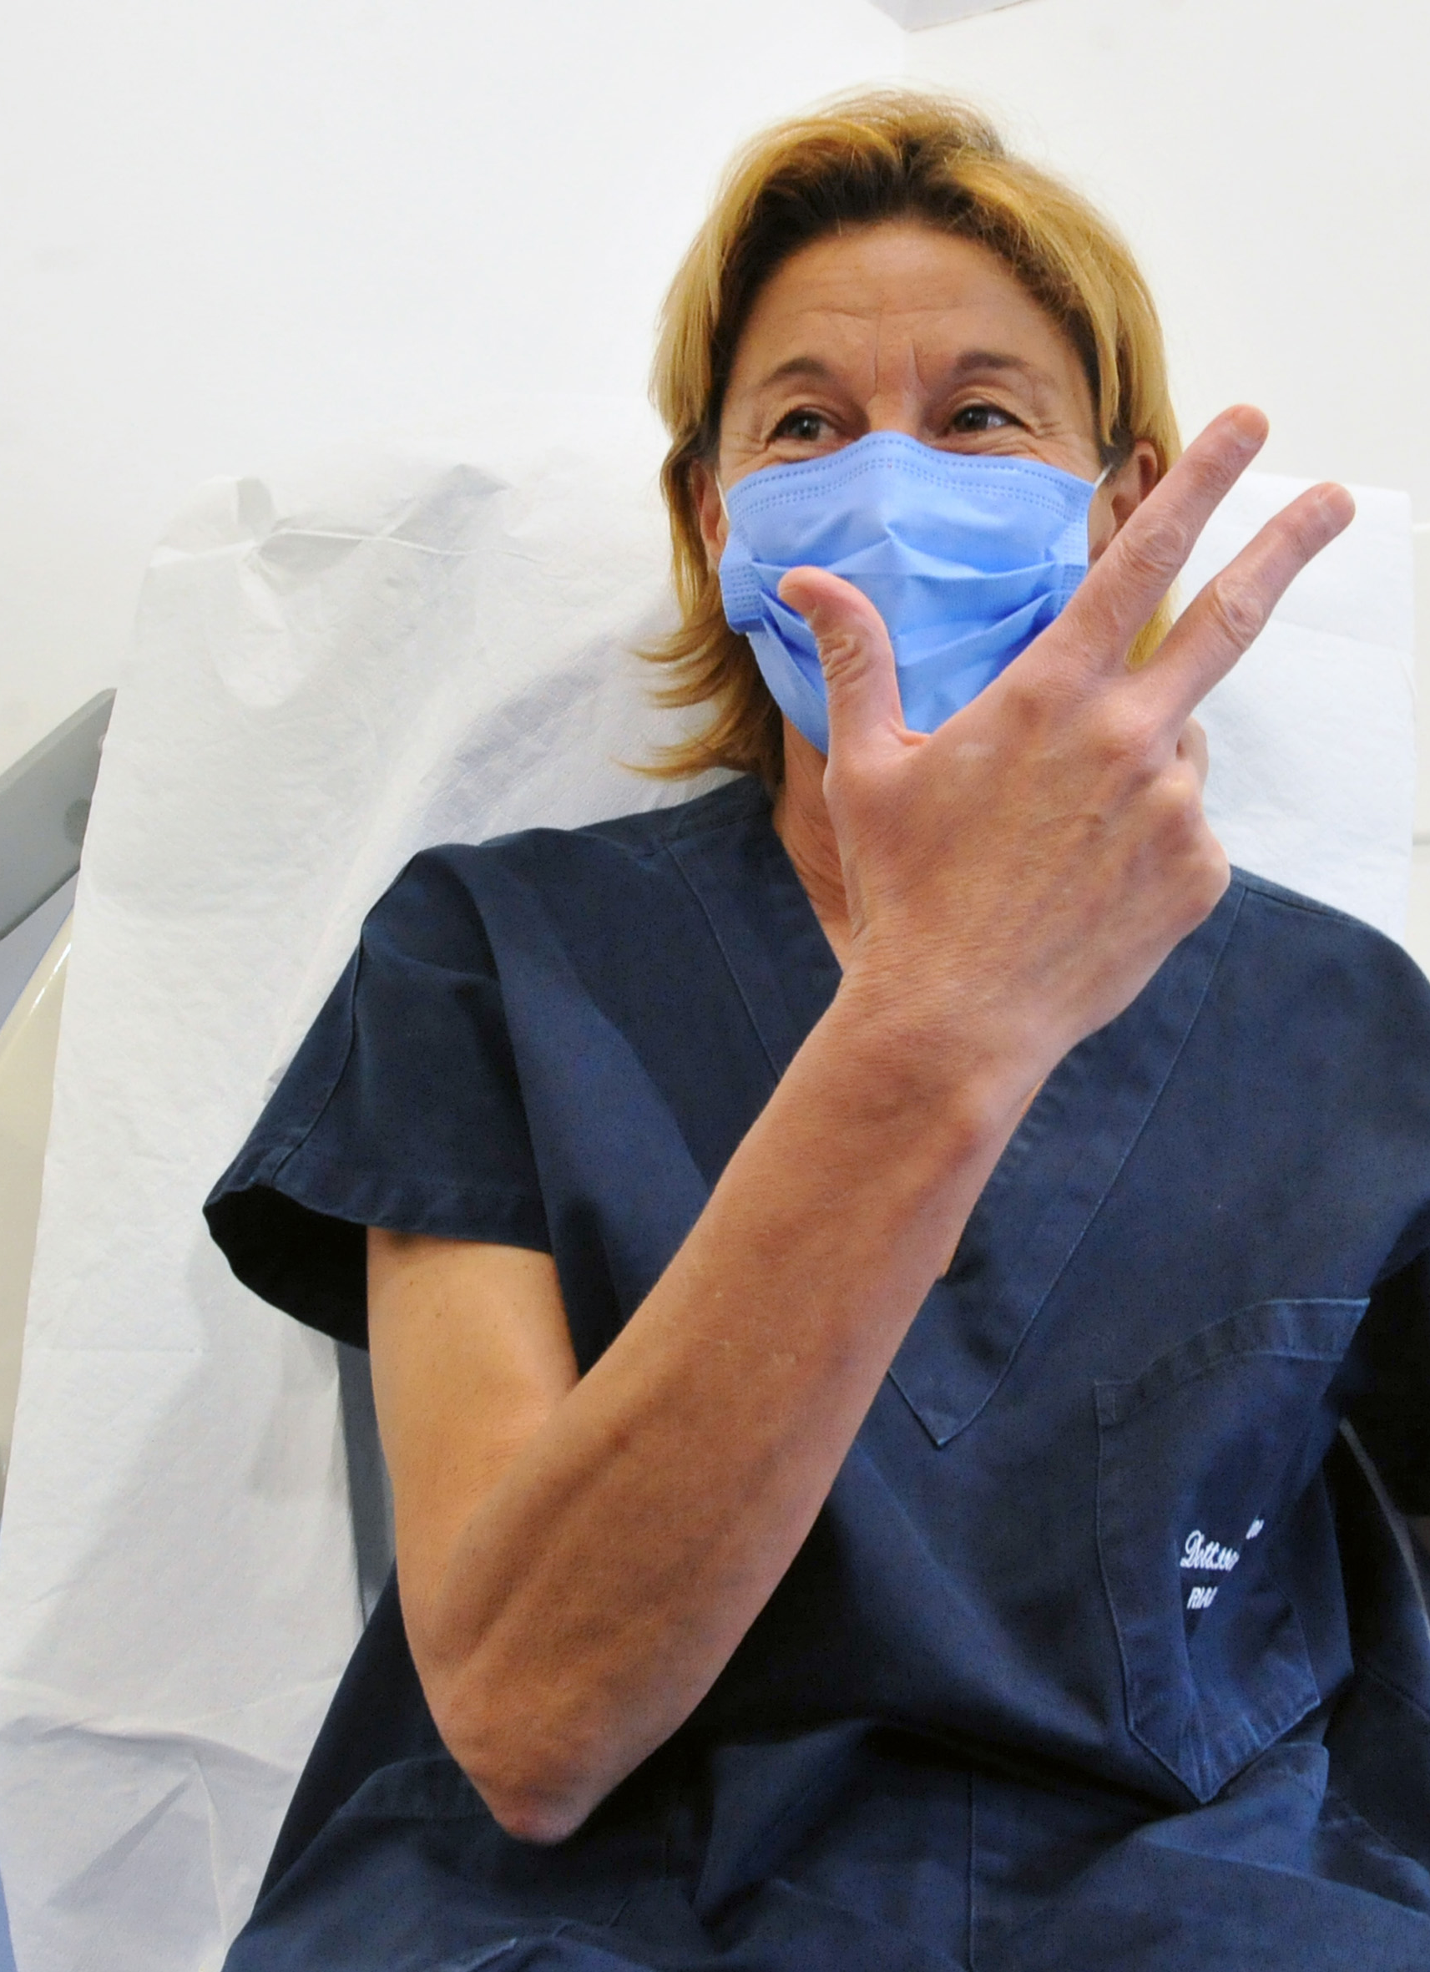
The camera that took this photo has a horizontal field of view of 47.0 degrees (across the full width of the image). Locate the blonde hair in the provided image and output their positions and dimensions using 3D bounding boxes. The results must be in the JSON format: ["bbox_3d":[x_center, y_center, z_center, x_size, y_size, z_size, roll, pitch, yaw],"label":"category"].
[{"bbox_3d":[0.078,-0.220,0.657,0.212,0.277,0.205,-2,-2,12],"label":"blonde hair"}]

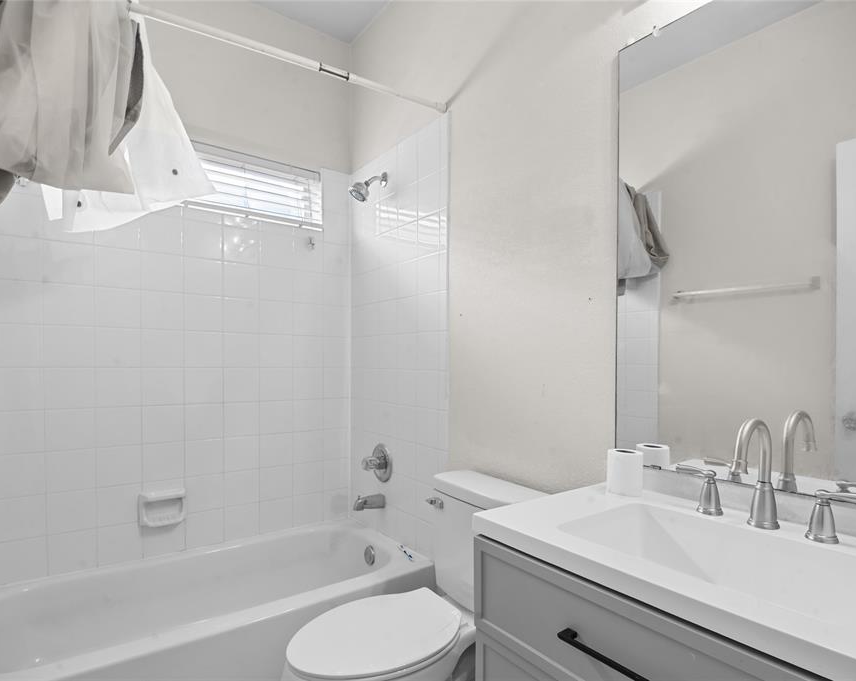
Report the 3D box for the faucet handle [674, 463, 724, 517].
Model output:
[{"bbox_3d":[0.582,0.316,0.968,0.053,0.089,0.094,2,-3,-35],"label":"faucet handle"}]

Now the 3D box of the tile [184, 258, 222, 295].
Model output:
[{"bbox_3d":[-0.977,-0.277,1.982,0.152,0.152,0.010,1,-2,-35],"label":"tile"}]

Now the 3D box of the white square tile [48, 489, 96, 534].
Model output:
[{"bbox_3d":[-1.333,0.641,1.707,0.152,0.152,0.010,1,-2,-35],"label":"white square tile"}]

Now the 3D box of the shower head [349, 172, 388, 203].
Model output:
[{"bbox_3d":[-0.275,-0.710,2.076,0.175,0.160,0.080,2,-3,-35],"label":"shower head"}]

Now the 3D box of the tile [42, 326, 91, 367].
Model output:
[{"bbox_3d":[-1.345,0.022,1.692,0.152,0.152,0.009,2,-3,-35],"label":"tile"}]

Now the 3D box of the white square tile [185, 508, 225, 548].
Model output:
[{"bbox_3d":[-0.961,0.811,1.963,0.152,0.152,0.010,1,-2,-35],"label":"white square tile"}]

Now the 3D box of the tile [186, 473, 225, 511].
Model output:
[{"bbox_3d":[-0.959,0.652,1.950,0.152,0.152,0.009,2,-3,-35],"label":"tile"}]

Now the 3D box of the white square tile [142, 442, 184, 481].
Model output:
[{"bbox_3d":[-1.091,0.500,1.880,0.152,0.152,0.010,1,-2,-35],"label":"white square tile"}]

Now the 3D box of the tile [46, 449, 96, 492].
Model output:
[{"bbox_3d":[-1.333,0.486,1.700,0.152,0.152,0.009,2,-3,-35],"label":"tile"}]

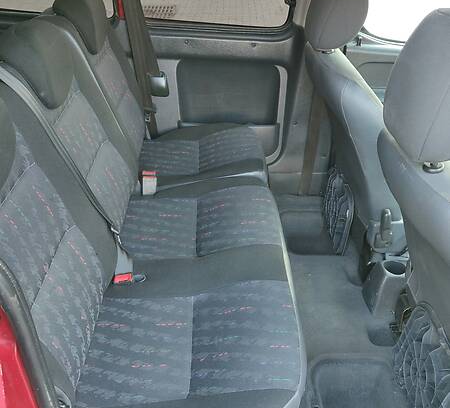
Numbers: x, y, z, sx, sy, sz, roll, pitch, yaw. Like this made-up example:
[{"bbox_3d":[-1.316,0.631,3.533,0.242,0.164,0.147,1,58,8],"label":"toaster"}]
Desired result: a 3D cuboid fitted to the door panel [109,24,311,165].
[{"bbox_3d":[-0.044,-0.448,1.880,0.770,0.680,0.090,0,39,0],"label":"door panel"}]

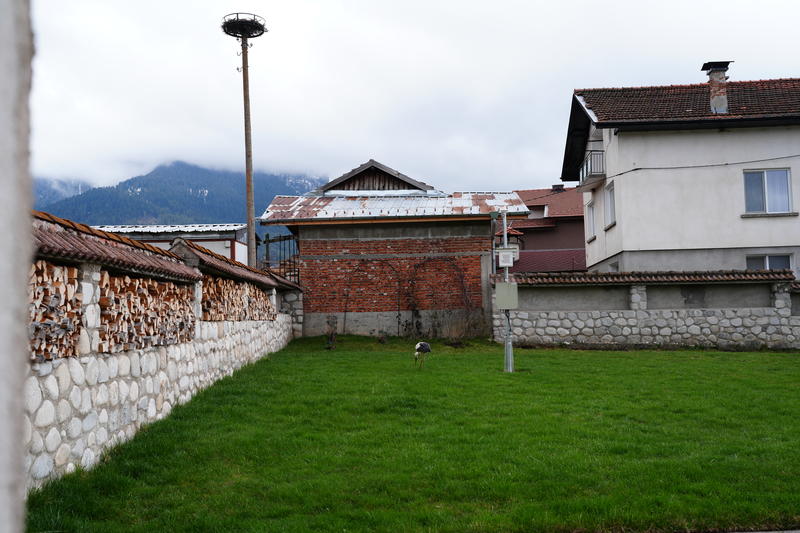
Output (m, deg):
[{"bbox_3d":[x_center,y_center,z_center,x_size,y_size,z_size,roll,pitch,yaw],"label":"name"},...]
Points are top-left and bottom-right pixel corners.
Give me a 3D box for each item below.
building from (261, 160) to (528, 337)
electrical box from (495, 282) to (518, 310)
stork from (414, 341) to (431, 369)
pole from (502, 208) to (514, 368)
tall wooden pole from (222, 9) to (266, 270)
[{"bbox_3d":[-0.142,-0.588,25.953,7.830,5.850,6.600,-1,-4,0],"label":"building"},{"bbox_3d":[1.952,0.540,14.150,0.400,0.490,0.200,-1,-4,0],"label":"electrical box"},{"bbox_3d":[0.435,1.660,14.618,0.250,0.540,0.500,1,-4,-30],"label":"stork"},{"bbox_3d":[1.970,0.469,14.300,0.180,2.970,0.180,-1,-4,0],"label":"pole"},{"bbox_3d":[-4.705,-2.751,24.270,1.350,10.160,1.350,-1,-4,0],"label":"tall wooden pole"}]

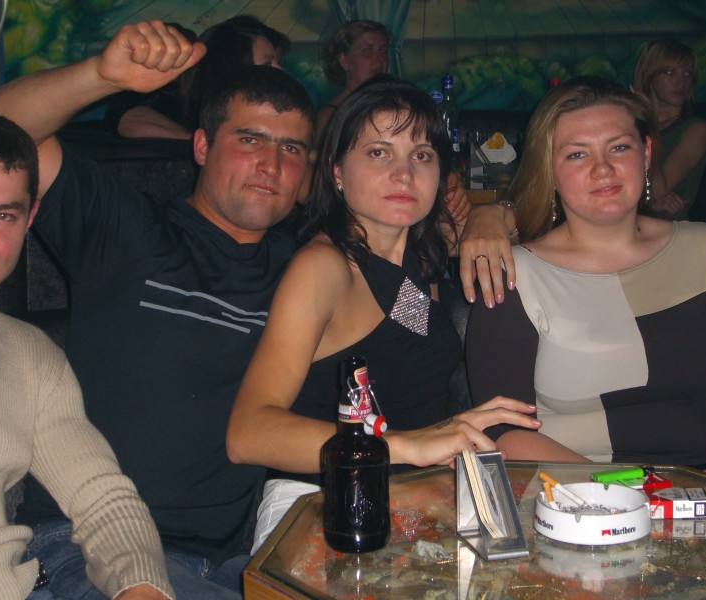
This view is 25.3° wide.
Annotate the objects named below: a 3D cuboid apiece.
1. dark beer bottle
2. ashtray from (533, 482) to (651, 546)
[{"bbox_3d":[0.004,0.176,1.816,0.078,0.222,0.078,-1,10,0],"label":"dark beer bottle"},{"bbox_3d":[0.288,0.256,1.882,0.140,0.036,0.140,1,10,9],"label":"ashtray"}]

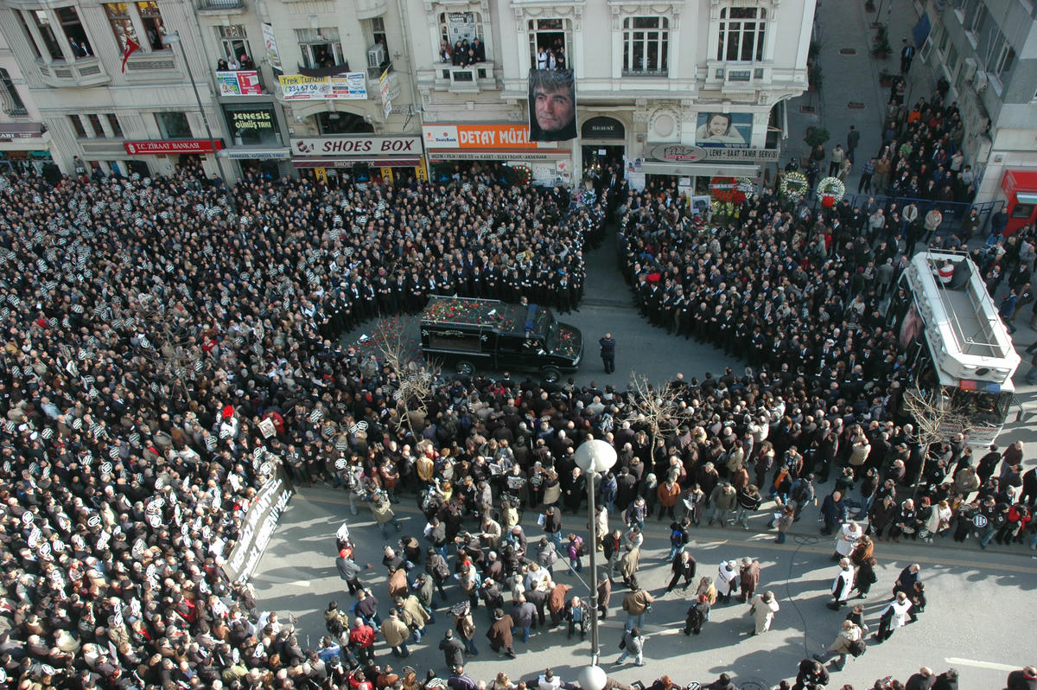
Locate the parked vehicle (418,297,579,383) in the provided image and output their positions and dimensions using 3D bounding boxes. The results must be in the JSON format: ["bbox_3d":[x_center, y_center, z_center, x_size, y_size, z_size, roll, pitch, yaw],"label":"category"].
[{"bbox_3d":[-0.420,-0.212,27.233,5.480,2.150,1.820,5,39,12],"label":"parked vehicle"}]

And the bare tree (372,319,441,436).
[{"bbox_3d":[-3.171,1.680,22.914,2.050,4.900,2.000,3,39,10],"label":"bare tree"}]

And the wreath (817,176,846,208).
[{"bbox_3d":[13.533,-6.608,33.663,1.260,1.350,0.300,11,31,19],"label":"wreath"}]

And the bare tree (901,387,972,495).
[{"bbox_3d":[10.873,2.849,20.751,1.950,3.800,1.850,3,39,10],"label":"bare tree"}]

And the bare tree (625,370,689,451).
[{"bbox_3d":[3.888,2.467,22.138,2.050,3.650,1.950,3,39,10],"label":"bare tree"}]

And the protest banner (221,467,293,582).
[{"bbox_3d":[-7.118,5.085,21.626,0.150,1.400,3.650,4,39,11],"label":"protest banner"}]

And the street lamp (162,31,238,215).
[{"bbox_3d":[-13.317,-8.721,33.710,0.600,9.260,1.350,3,39,10],"label":"street lamp"}]

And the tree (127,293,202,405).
[{"bbox_3d":[-10.579,1.265,24.348,2.300,4.800,2.200,3,39,10],"label":"tree"}]

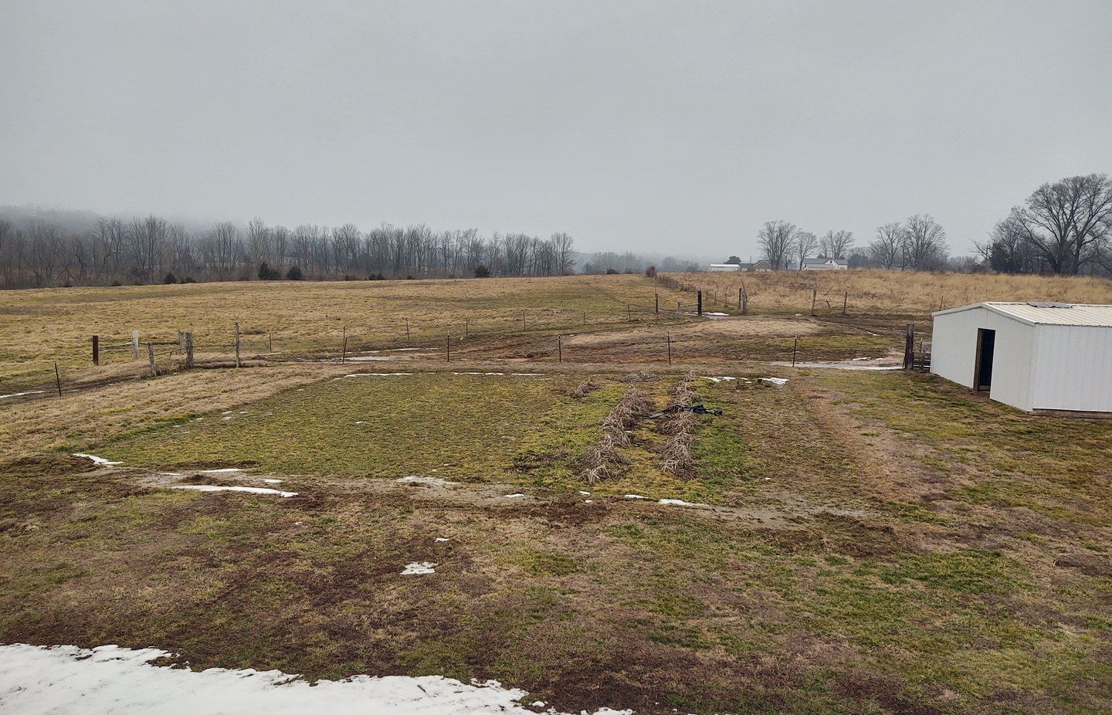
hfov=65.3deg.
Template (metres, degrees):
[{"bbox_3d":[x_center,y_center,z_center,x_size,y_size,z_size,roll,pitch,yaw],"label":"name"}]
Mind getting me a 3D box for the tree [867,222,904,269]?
[{"bbox_3d":[112.130,-37.670,295.000,12.410,16.550,11.170,0,6,0],"label":"tree"}]

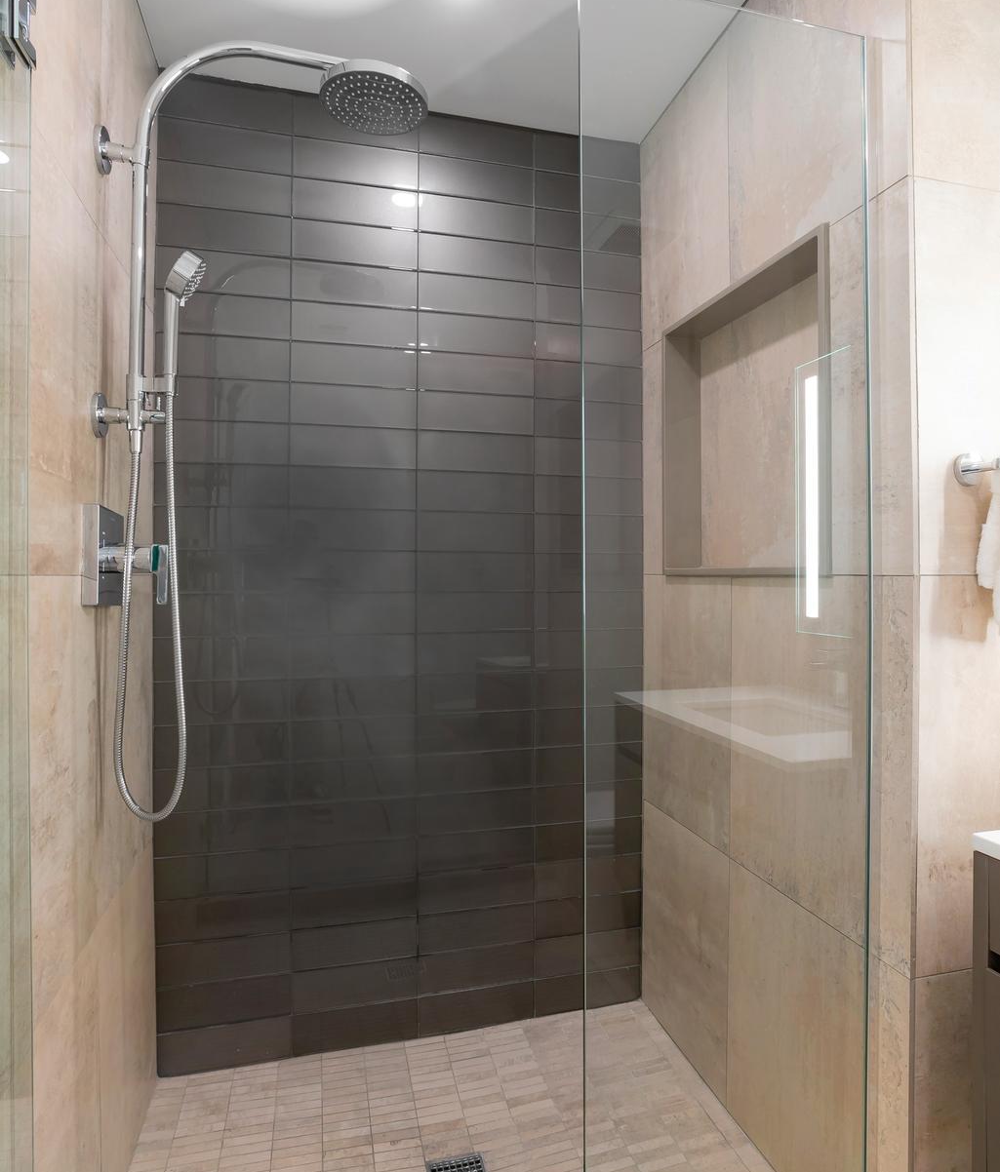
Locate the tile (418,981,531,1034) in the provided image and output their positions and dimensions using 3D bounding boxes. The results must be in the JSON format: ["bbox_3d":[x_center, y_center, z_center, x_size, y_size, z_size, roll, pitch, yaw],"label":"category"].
[{"bbox_3d":[-0.056,1.089,1.816,0.306,0.100,0.010,0,0,-14],"label":"tile"}]

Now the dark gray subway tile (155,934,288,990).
[{"bbox_3d":[-0.650,0.885,1.680,0.299,0.100,0.010,0,0,-14],"label":"dark gray subway tile"}]

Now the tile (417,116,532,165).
[{"bbox_3d":[-0.061,-1.162,1.853,0.306,0.100,0.010,0,-1,-14],"label":"tile"}]

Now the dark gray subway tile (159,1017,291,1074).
[{"bbox_3d":[-0.650,1.089,1.678,0.299,0.100,0.010,0,0,-14],"label":"dark gray subway tile"}]

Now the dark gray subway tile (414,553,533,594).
[{"bbox_3d":[-0.059,-0.036,1.832,0.304,0.100,0.010,0,0,-14],"label":"dark gray subway tile"}]

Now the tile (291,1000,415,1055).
[{"bbox_3d":[-0.356,1.089,1.744,0.306,0.100,0.010,0,0,-14],"label":"tile"}]

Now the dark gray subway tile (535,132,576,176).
[{"bbox_3d":[0.240,-1.155,1.903,0.306,0.100,0.010,0,0,-14],"label":"dark gray subway tile"}]

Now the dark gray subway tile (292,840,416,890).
[{"bbox_3d":[-0.358,0.683,1.763,0.306,0.100,0.010,0,-1,-14],"label":"dark gray subway tile"}]

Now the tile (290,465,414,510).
[{"bbox_3d":[-0.358,-0.237,1.752,0.306,0.100,0.010,0,0,-14],"label":"tile"}]

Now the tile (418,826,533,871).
[{"bbox_3d":[-0.057,0.681,1.819,0.306,0.100,0.010,0,0,-14],"label":"tile"}]

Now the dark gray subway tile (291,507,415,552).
[{"bbox_3d":[-0.358,-0.135,1.752,0.306,0.100,0.010,0,0,-14],"label":"dark gray subway tile"}]

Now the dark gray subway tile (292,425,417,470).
[{"bbox_3d":[-0.360,-0.342,1.772,0.306,0.100,0.010,0,-1,-14],"label":"dark gray subway tile"}]

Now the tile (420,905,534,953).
[{"bbox_3d":[-0.057,0.888,1.834,0.306,0.100,0.010,0,-1,-14],"label":"tile"}]

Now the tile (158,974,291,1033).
[{"bbox_3d":[-0.655,0.991,1.688,0.301,0.100,0.010,0,-1,-14],"label":"tile"}]

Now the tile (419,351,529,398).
[{"bbox_3d":[-0.059,-0.547,1.837,0.304,0.100,0.010,0,0,-14],"label":"tile"}]

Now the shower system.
[{"bbox_3d":[-0.422,-0.294,1.309,0.578,1.426,0.200,0,-1,-14],"label":"shower system"}]

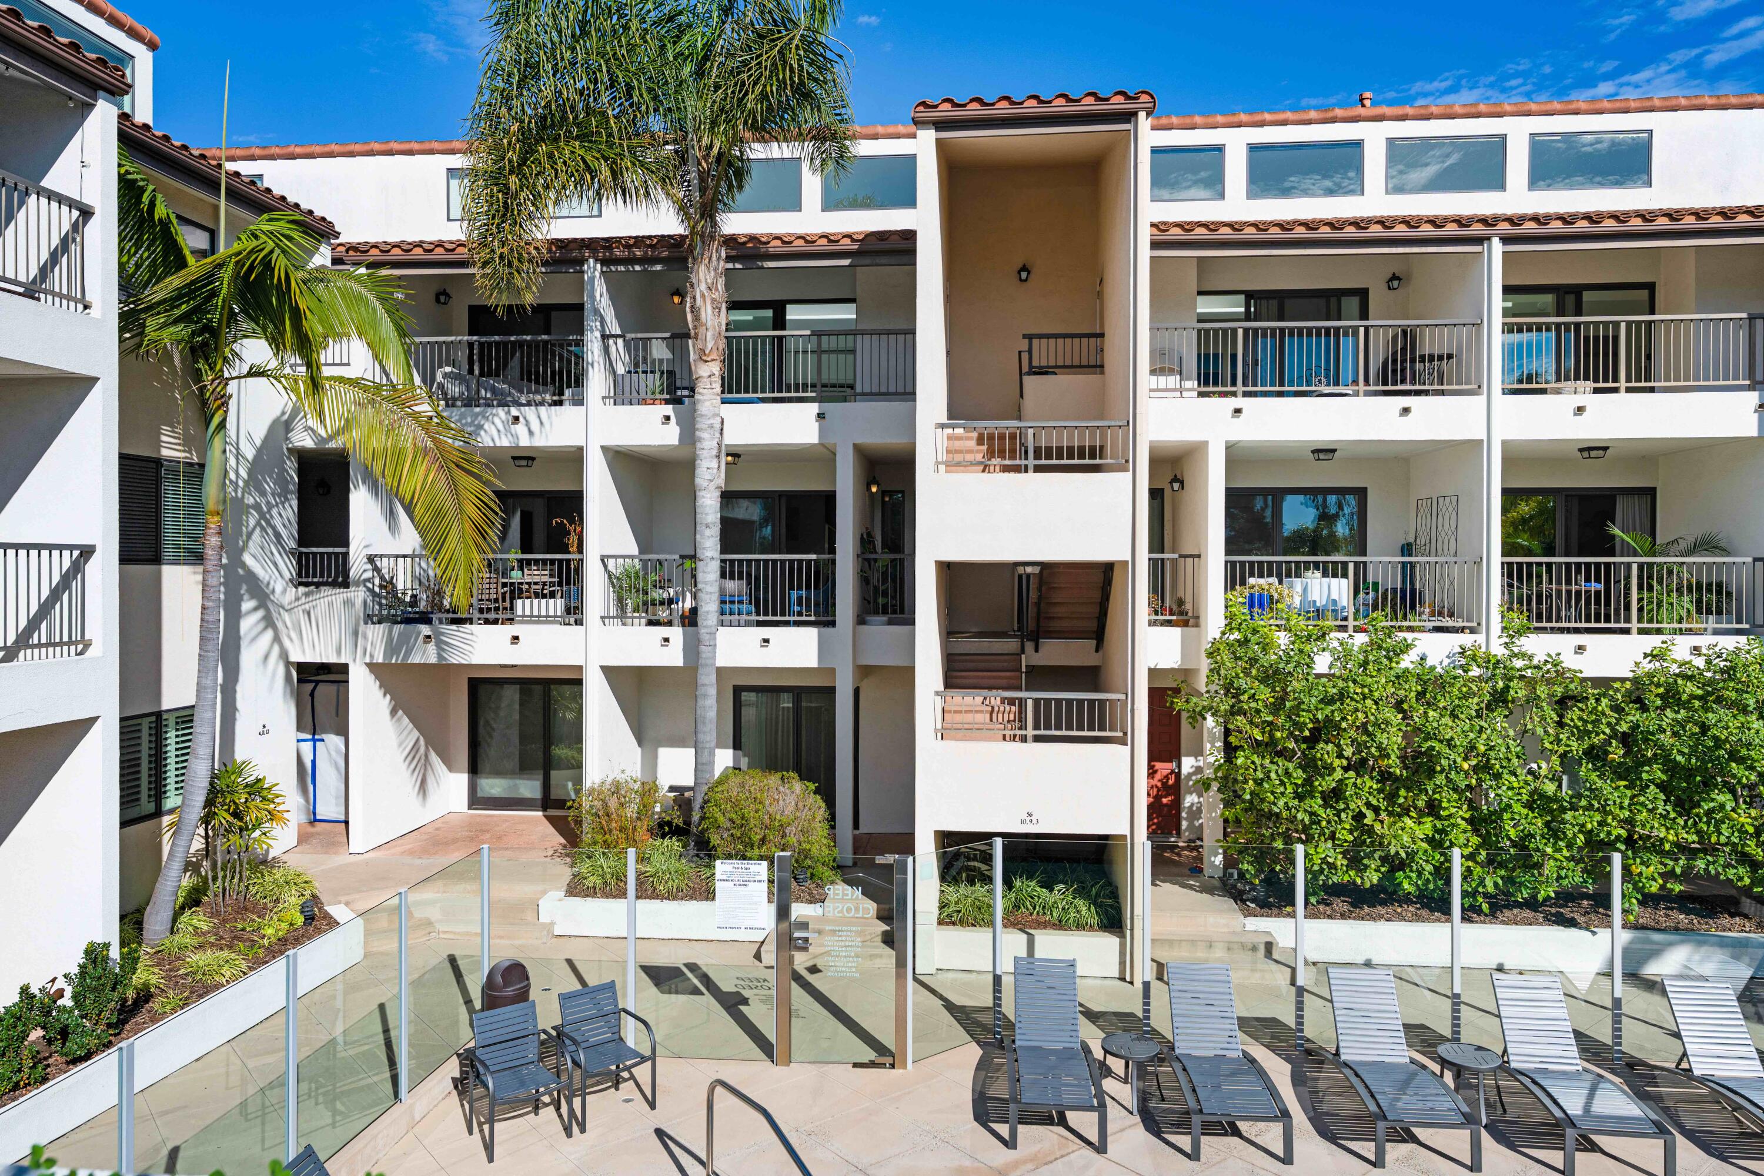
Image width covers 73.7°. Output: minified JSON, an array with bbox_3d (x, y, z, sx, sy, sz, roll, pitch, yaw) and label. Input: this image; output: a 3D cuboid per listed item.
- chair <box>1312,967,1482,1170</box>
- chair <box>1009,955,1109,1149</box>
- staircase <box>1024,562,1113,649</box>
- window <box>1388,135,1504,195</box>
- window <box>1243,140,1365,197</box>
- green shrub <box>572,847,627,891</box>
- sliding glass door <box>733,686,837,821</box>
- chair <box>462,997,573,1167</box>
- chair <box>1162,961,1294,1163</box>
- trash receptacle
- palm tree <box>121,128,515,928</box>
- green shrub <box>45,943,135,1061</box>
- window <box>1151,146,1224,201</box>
[{"bbox_3d":[3.836,3.554,8.921,0.700,0.860,1.800,0,0,6],"label":"chair"},{"bbox_3d":[1.322,3.547,9.183,0.700,0.860,1.800,0,0,6],"label":"chair"},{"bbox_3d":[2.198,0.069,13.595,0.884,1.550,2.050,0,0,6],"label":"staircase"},{"bbox_3d":[7.731,-5.792,16.101,1.570,0.790,0.100,0,0,6],"label":"window"},{"bbox_3d":[6.466,-6.385,17.951,1.729,0.935,0.100,0,0,6],"label":"window"},{"bbox_3d":[-3.376,3.282,14.070,0.630,0.440,0.600,0,0,6],"label":"green shrub"},{"bbox_3d":[-1.206,2.415,16.650,1.820,2.040,0.120,0,0,6],"label":"sliding glass door"},{"bbox_3d":[-2.723,3.650,8.782,0.600,0.900,0.600,0,0,-39],"label":"chair"},{"bbox_3d":[2.547,3.515,8.895,0.680,0.870,1.620,0,0,5],"label":"chair"},{"bbox_3d":[-3.037,3.467,9.522,0.380,0.920,0.380,1,0,42],"label":"trash receptacle"},{"bbox_3d":[-5.760,-0.385,11.818,4.200,8.100,3.700,0,0,6],"label":"palm tree"},{"bbox_3d":[-6.473,3.297,9.606,0.660,0.770,0.660,0,0,6],"label":"green shrub"},{"bbox_3d":[4.137,-5.979,17.023,1.612,0.797,0.100,0,0,6],"label":"window"}]

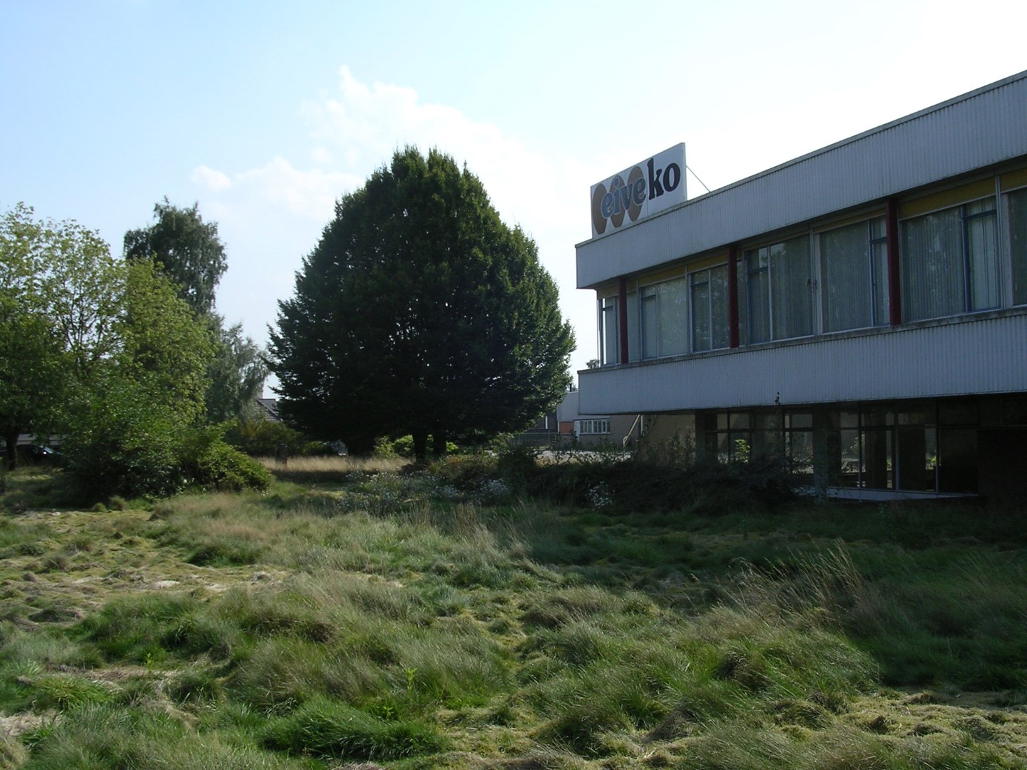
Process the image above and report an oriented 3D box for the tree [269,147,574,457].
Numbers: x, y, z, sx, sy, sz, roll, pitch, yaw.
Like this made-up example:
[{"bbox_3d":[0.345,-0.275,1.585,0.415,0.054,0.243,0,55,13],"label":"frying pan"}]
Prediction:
[{"bbox_3d":[-4.070,-3.530,51.680,14.060,14.910,13.500,-1,-2,-4],"label":"tree"}]

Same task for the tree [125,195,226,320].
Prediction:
[{"bbox_3d":[-21.460,-3.400,71.630,7.000,17.150,7.000,-1,-3,-17],"label":"tree"}]

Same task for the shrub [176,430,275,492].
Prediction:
[{"bbox_3d":[-8.650,2.300,33.960,2.860,1.920,2.500,-1,-3,-14],"label":"shrub"}]

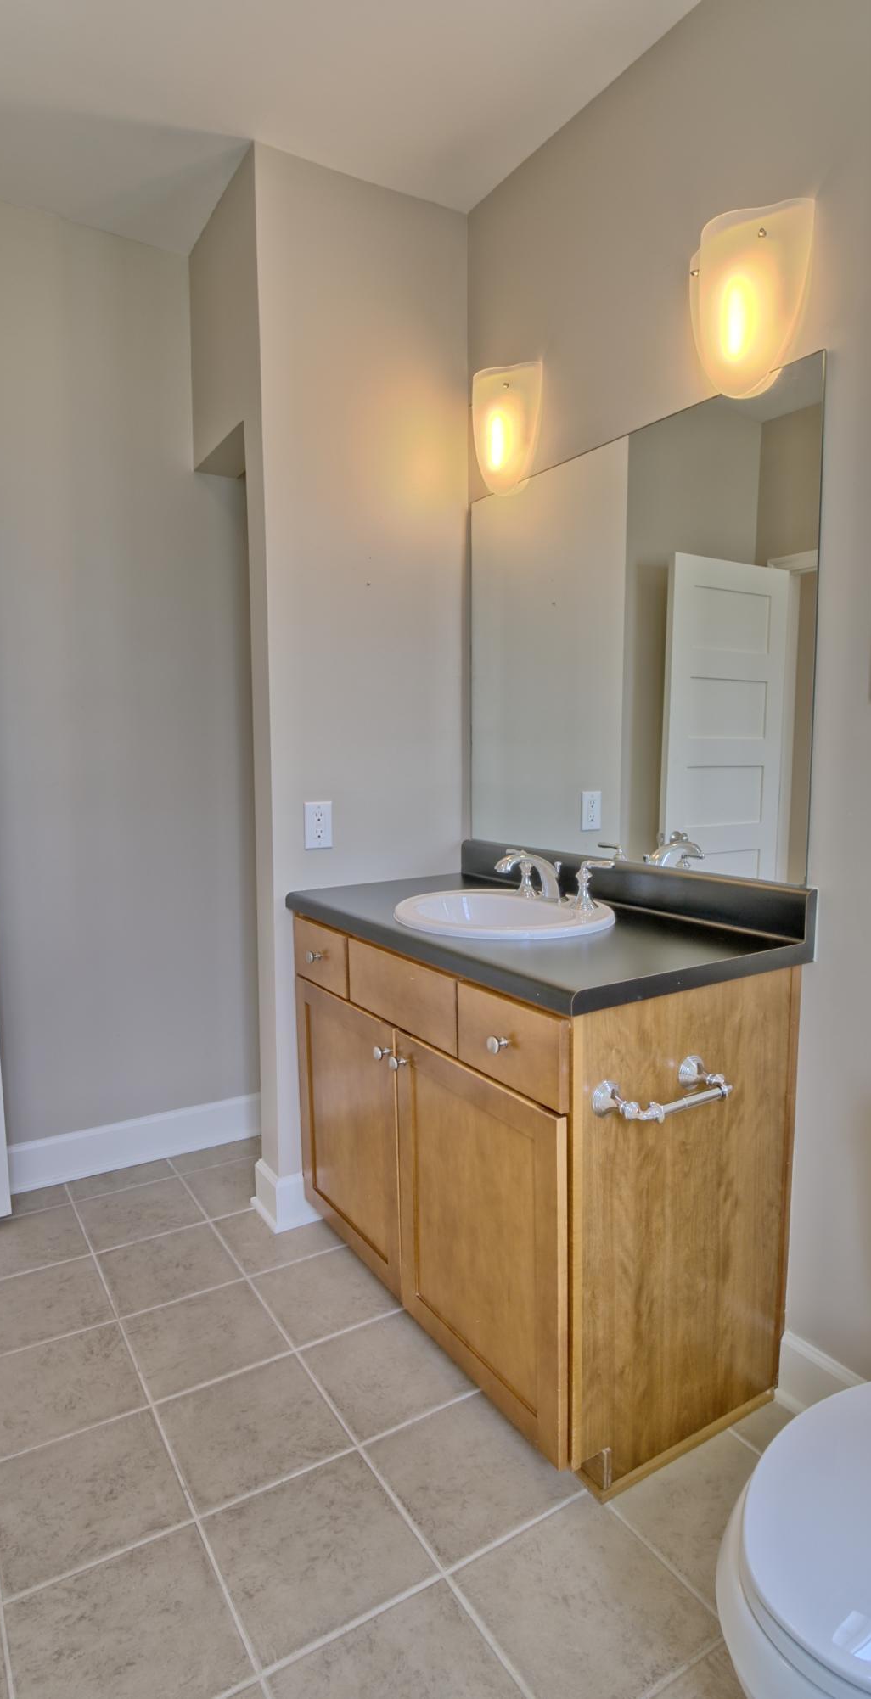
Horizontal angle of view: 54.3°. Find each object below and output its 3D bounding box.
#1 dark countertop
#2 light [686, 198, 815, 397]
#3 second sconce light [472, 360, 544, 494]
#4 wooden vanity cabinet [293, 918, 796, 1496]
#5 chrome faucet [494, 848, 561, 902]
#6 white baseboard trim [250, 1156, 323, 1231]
[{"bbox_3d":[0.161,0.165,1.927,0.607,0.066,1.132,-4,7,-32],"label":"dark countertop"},{"bbox_3d":[0.567,-1.011,1.588,0.110,0.297,0.234,-4,7,-32],"label":"light"},{"bbox_3d":[0.163,-1.079,2.228,0.110,0.297,0.234,-4,7,-32],"label":"second sconce light"},{"bbox_3d":[0.164,0.624,1.975,0.570,0.863,1.111,-4,7,-32],"label":"wooden vanity cabinet"},{"bbox_3d":[0.224,0.070,2.000,0.194,0.126,0.058,-4,7,-32],"label":"chrome faucet"},{"bbox_3d":[-0.407,0.944,2.366,0.151,0.145,0.155,-4,7,-32],"label":"white baseboard trim"}]

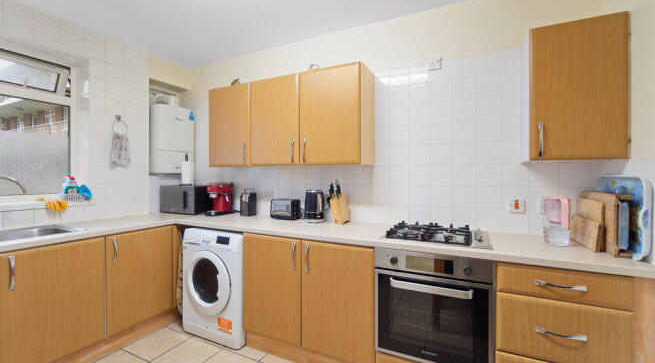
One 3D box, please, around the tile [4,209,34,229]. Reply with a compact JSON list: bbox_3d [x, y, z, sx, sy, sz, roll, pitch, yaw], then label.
[{"bbox_3d":[-2.215,0.266,1.956,0.010,0.132,0.150,0,0,26],"label":"tile"}]

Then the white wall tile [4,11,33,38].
[{"bbox_3d":[-2.210,-1.125,1.954,0.010,0.150,0.150,0,0,27],"label":"white wall tile"}]

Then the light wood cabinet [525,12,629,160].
[{"bbox_3d":[1.377,-0.477,1.573,0.400,0.725,0.315,0,1,25],"label":"light wood cabinet"}]

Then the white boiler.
[{"bbox_3d":[-1.746,-0.443,2.974,0.330,0.722,0.420,0,0,26],"label":"white boiler"}]

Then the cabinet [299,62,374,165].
[{"bbox_3d":[0.072,-0.487,2.174,0.505,0.724,0.325,0,0,26],"label":"cabinet"}]

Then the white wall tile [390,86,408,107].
[{"bbox_3d":[0.560,-0.647,2.107,0.150,0.150,0.010,0,0,26],"label":"white wall tile"}]

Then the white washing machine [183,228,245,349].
[{"bbox_3d":[-0.811,0.828,2.374,0.597,0.850,0.570,0,0,26],"label":"white washing machine"}]

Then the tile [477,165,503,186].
[{"bbox_3d":[1.116,-0.041,1.881,0.150,0.150,0.010,0,1,25],"label":"tile"}]

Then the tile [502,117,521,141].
[{"bbox_3d":[1.234,-0.346,1.793,0.149,0.150,0.009,0,0,26],"label":"tile"}]

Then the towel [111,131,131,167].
[{"bbox_3d":[-1.894,-0.300,2.499,0.045,0.275,0.165,0,1,25],"label":"towel"}]

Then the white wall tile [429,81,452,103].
[{"bbox_3d":[0.829,-0.652,1.987,0.149,0.150,0.009,0,0,26],"label":"white wall tile"}]

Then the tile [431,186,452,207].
[{"bbox_3d":[0.829,0.108,1.993,0.149,0.150,0.009,0,0,26],"label":"tile"}]

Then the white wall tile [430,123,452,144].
[{"bbox_3d":[0.829,-0.348,1.989,0.149,0.150,0.009,0,0,26],"label":"white wall tile"}]

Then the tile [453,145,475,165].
[{"bbox_3d":[0.966,-0.197,1.931,0.150,0.150,0.010,0,0,26],"label":"tile"}]

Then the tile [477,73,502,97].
[{"bbox_3d":[1.100,-0.650,1.856,0.149,0.150,0.009,0,0,26],"label":"tile"}]

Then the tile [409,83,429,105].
[{"bbox_3d":[0.694,-0.655,2.060,0.150,0.150,0.010,0,0,26],"label":"tile"}]

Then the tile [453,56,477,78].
[{"bbox_3d":[0.968,-0.805,1.927,0.150,0.150,0.010,0,0,26],"label":"tile"}]

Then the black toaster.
[{"bbox_3d":[-0.370,0.245,2.436,0.260,0.178,0.165,0,0,29],"label":"black toaster"}]

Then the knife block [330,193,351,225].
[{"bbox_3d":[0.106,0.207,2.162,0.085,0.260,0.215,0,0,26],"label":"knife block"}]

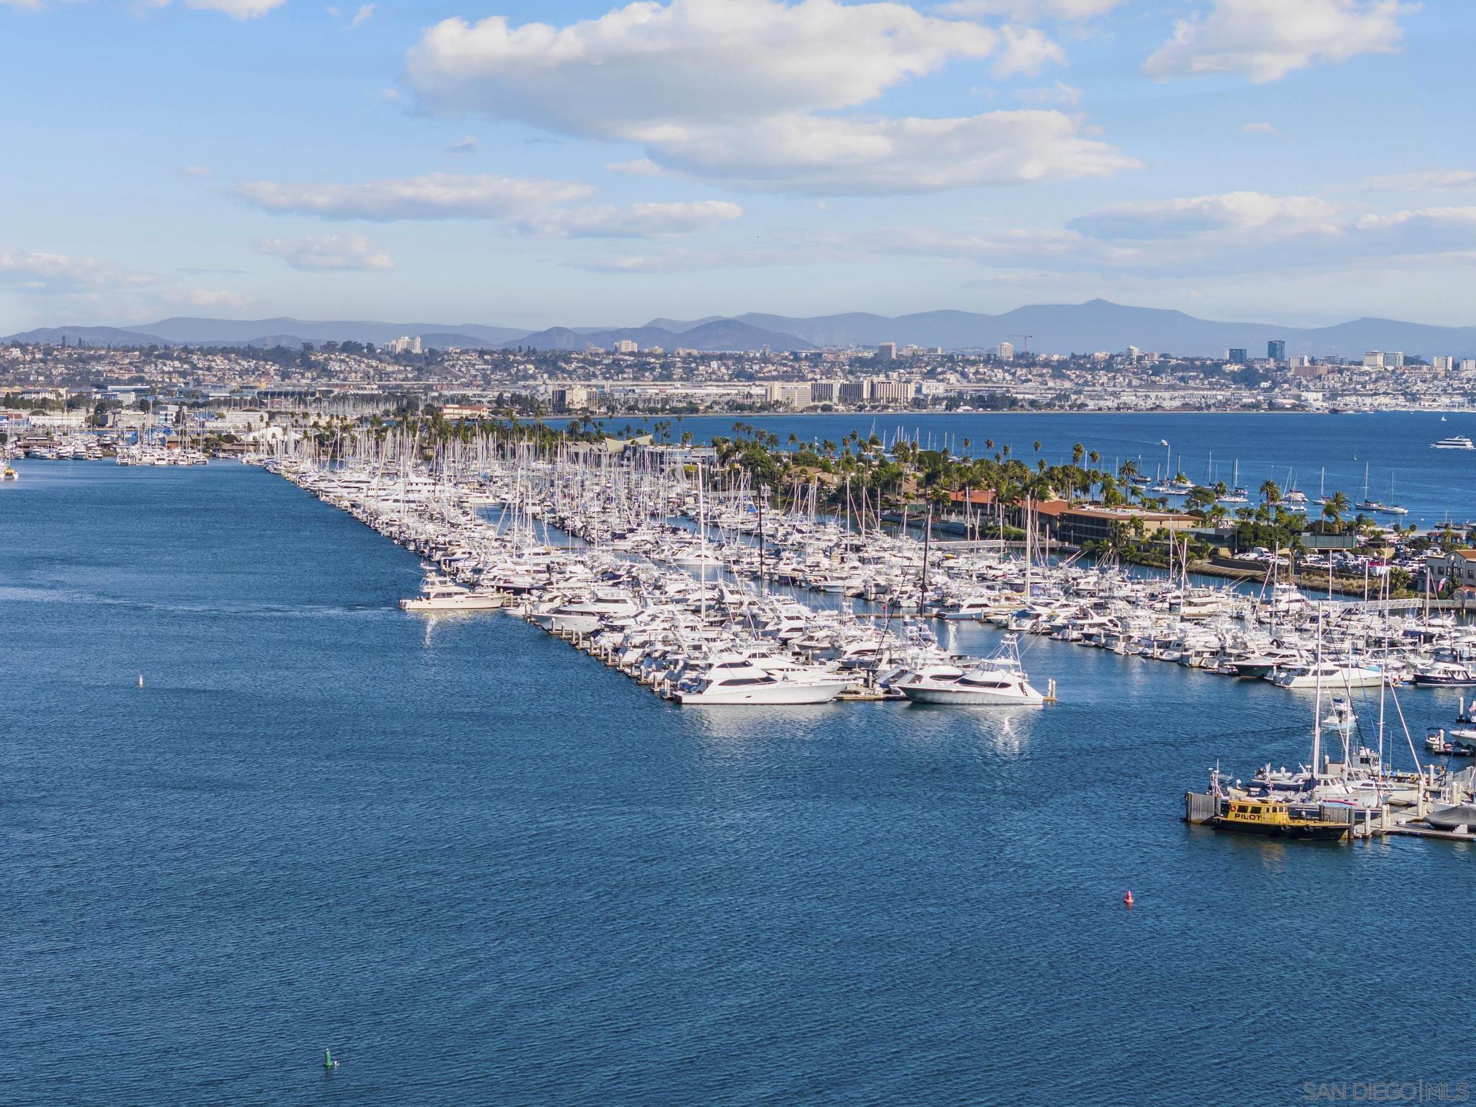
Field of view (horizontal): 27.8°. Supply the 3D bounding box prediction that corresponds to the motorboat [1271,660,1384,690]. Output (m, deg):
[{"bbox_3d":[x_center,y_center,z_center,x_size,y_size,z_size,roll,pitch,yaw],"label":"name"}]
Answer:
[{"bbox_3d":[93.000,18.863,469.777,17.700,4.000,4.800,-1,4,-14],"label":"motorboat"}]

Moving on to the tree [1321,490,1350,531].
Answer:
[{"bbox_3d":[170.300,-11.394,850.848,7.400,12.300,7.400,0,3,0],"label":"tree"}]

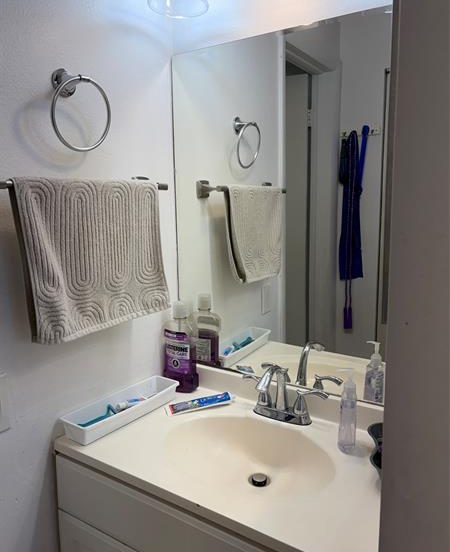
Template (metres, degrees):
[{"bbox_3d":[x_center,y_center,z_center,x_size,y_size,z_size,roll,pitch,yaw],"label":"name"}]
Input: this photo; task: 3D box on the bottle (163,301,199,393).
[{"bbox_3d":[-0.126,0.205,1.326,0.087,0.270,0.067,3,10,24],"label":"bottle"}]

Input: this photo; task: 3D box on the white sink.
[{"bbox_3d":[0.046,0.448,1.027,0.417,0.123,0.292,5,11,33],"label":"white sink"}]

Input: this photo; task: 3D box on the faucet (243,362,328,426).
[{"bbox_3d":[0.118,0.294,1.116,0.245,0.153,0.144,5,11,33],"label":"faucet"}]

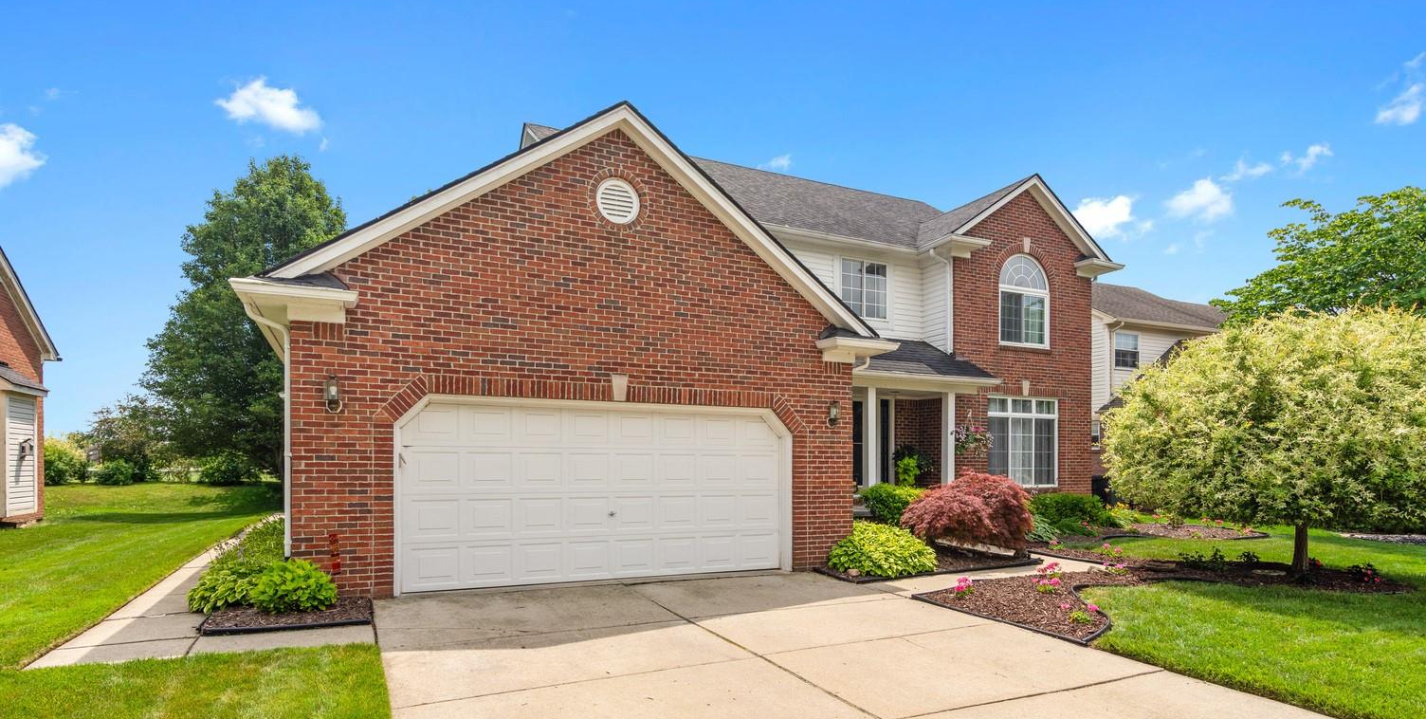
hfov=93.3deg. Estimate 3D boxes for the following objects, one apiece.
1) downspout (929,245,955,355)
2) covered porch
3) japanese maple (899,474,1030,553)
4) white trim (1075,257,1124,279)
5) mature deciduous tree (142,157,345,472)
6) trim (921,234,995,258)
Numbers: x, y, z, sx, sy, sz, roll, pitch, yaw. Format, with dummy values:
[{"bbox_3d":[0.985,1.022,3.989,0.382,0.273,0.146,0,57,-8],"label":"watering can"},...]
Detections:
[{"bbox_3d":[4.650,-1.220,13.650,0.420,2.100,0.140,2,-4,-24],"label":"downspout"},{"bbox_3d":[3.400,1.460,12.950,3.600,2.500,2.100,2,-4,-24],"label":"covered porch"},{"bbox_3d":[4.200,2.520,11.200,1.950,1.300,1.850,2,-4,-24],"label":"japanese maple"},{"bbox_3d":[8.700,-2.020,15.190,1.000,0.360,0.550,2,-4,-24],"label":"white trim"},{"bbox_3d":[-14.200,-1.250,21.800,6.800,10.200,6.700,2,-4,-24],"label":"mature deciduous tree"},{"bbox_3d":[4.960,-2.240,13.720,1.020,0.360,0.800,2,-4,-24],"label":"trim"}]

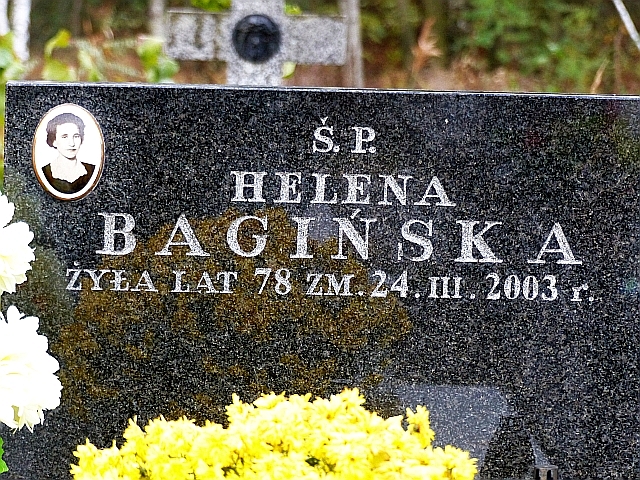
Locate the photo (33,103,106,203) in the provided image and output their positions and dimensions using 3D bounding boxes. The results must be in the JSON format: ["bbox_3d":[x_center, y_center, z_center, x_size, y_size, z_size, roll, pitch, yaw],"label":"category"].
[{"bbox_3d":[-0.311,-0.108,4.390,0.090,0.120,0.010,1,6,0],"label":"photo"}]

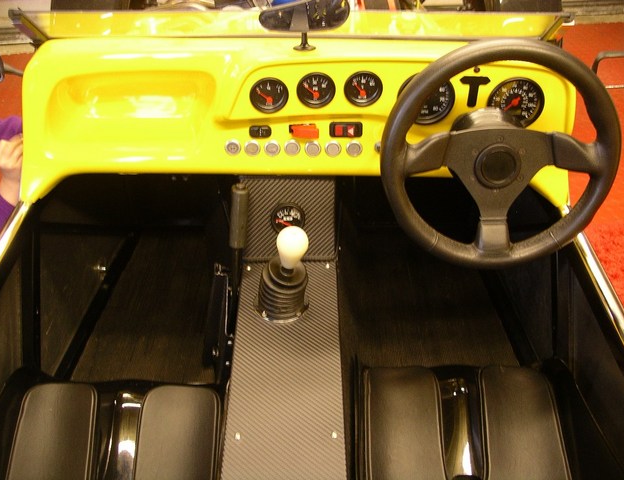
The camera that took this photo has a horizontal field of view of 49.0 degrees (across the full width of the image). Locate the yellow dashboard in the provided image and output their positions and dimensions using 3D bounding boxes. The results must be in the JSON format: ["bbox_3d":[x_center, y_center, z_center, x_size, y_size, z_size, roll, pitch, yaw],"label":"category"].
[{"bbox_3d":[-0.028,-0.203,1.118,0.900,0.290,0.170,0,37,0],"label":"yellow dashboard"}]

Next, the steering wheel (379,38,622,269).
[{"bbox_3d":[0.261,-0.113,0.954,0.329,0.329,0.070,0,24,0],"label":"steering wheel"}]

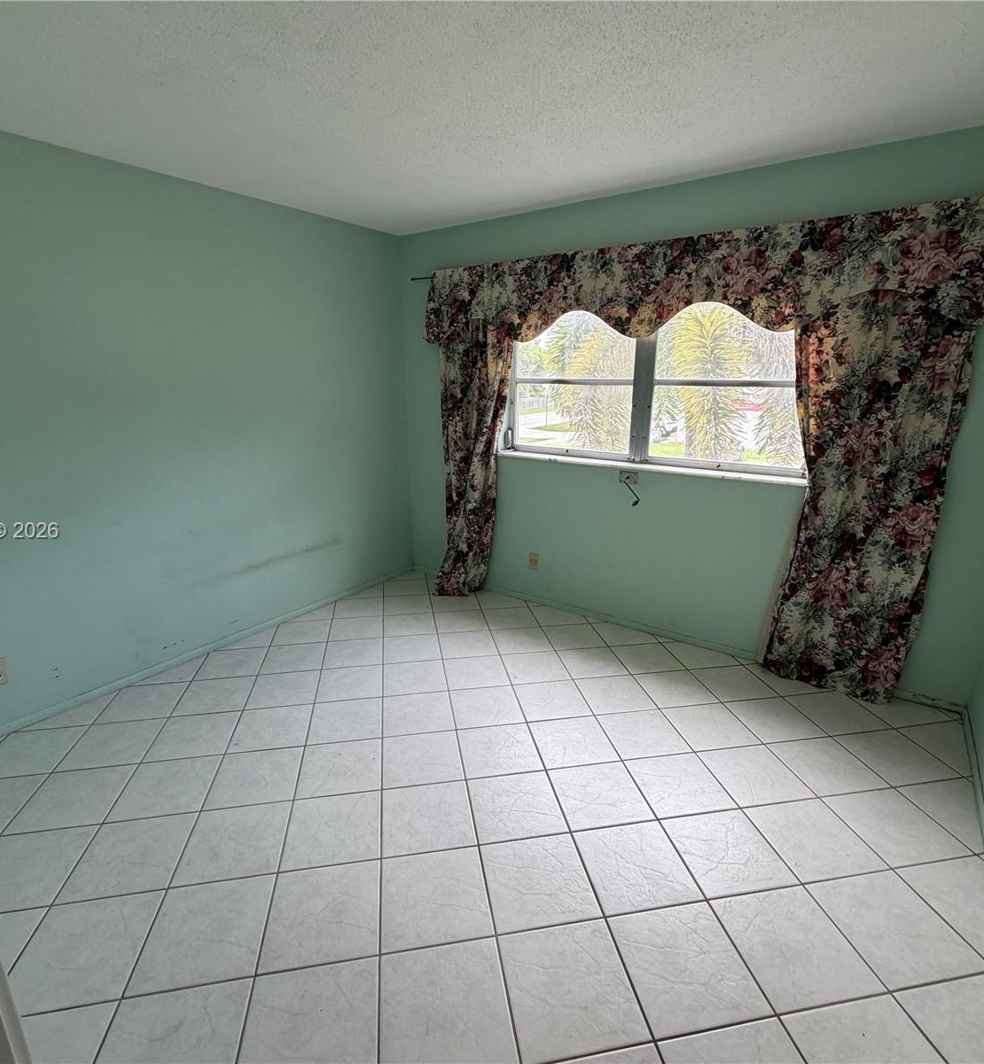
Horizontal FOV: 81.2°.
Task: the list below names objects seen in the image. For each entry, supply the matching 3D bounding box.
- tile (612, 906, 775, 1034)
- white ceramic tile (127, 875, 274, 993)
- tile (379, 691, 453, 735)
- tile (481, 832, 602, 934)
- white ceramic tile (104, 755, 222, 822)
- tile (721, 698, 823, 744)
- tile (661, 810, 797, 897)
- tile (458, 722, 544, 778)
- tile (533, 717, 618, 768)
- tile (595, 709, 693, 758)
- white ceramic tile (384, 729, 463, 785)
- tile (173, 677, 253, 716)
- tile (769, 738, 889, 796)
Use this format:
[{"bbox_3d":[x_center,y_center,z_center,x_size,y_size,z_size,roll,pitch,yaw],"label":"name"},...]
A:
[{"bbox_3d":[0.518,1.166,1.550,0.318,0.010,0.318,-3,16,-10],"label":"tile"},{"bbox_3d":[-0.807,1.138,1.637,0.318,0.010,0.318,-3,16,-10],"label":"white ceramic tile"},{"bbox_3d":[-0.350,0.859,2.704,0.321,0.010,0.321,-3,16,-10],"label":"tile"},{"bbox_3d":[0.146,1.114,1.834,0.324,0.010,0.324,-3,16,-10],"label":"tile"},{"bbox_3d":[-1.236,0.979,2.194,0.315,0.010,0.315,-3,16,-10],"label":"white ceramic tile"},{"bbox_3d":[1.300,0.860,2.629,0.315,0.010,0.315,-3,16,-10],"label":"tile"},{"bbox_3d":[0.779,1.066,1.911,0.315,0.010,0.315,-3,16,-10],"label":"tile"},{"bbox_3d":[0.030,0.933,2.451,0.321,0.010,0.321,-3,16,-10],"label":"tile"},{"bbox_3d":[0.349,0.904,2.464,0.318,0.010,0.318,-3,16,-10],"label":"tile"},{"bbox_3d":[0.666,0.890,2.519,0.318,0.010,0.318,-3,16,-10],"label":"tile"},{"bbox_3d":[-0.291,0.951,2.400,0.324,0.010,0.324,-3,16,-10],"label":"white ceramic tile"},{"bbox_3d":[-1.374,0.818,2.856,0.324,0.010,0.324,-3,16,-10],"label":"tile"},{"bbox_3d":[1.375,0.963,2.364,0.321,0.010,0.321,-3,16,-10],"label":"tile"}]

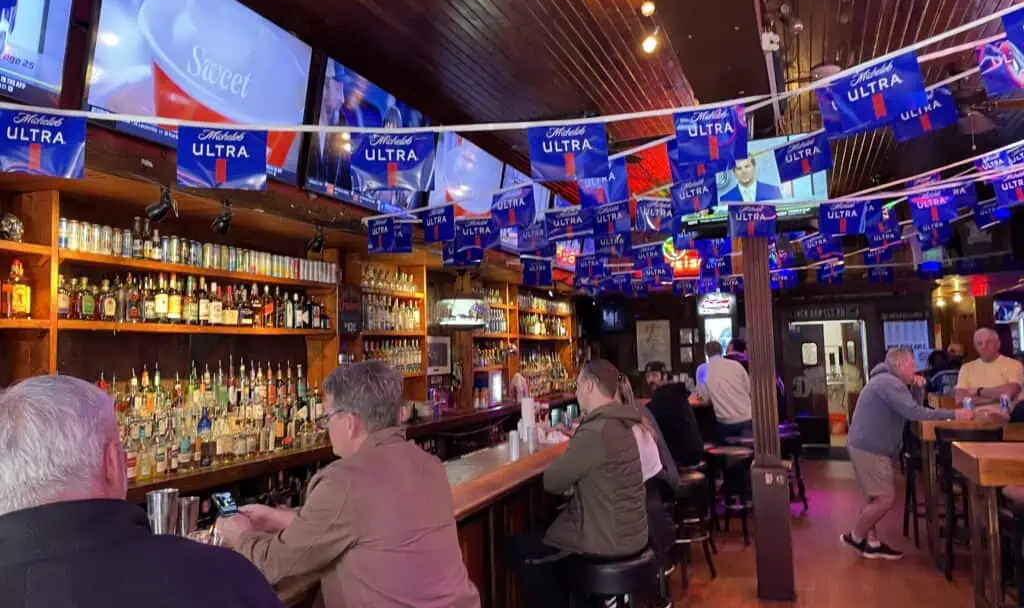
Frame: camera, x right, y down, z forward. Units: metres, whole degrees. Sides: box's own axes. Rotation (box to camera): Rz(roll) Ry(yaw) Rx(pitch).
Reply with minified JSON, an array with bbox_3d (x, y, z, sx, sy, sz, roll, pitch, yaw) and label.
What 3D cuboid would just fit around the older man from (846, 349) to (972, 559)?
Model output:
[{"bbox_3d":[3.088,1.155,6.050,0.900,1.600,0.530,-3,-4,20],"label":"older man"}]

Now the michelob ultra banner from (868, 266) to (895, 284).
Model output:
[{"bbox_3d":[4.522,-0.342,9.400,0.305,0.215,0.020,-3,-4,9],"label":"michelob ultra banner"}]

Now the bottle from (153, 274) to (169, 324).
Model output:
[{"bbox_3d":[-2.053,-0.034,4.508,0.077,0.296,0.077,-4,-5,21],"label":"bottle"}]

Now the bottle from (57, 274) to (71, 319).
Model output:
[{"bbox_3d":[-2.341,-0.037,4.037,0.070,0.232,0.098,-3,-4,20],"label":"bottle"}]

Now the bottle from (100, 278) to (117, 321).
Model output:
[{"bbox_3d":[-2.248,-0.024,4.285,0.070,0.228,0.100,-3,-4,20],"label":"bottle"}]

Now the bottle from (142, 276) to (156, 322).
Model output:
[{"bbox_3d":[-2.146,-0.030,4.559,0.075,0.270,0.080,-3,-4,20],"label":"bottle"}]

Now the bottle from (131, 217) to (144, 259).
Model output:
[{"bbox_3d":[-2.125,-0.375,4.367,0.062,0.241,0.062,-4,-5,21],"label":"bottle"}]

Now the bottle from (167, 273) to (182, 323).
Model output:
[{"bbox_3d":[-2.019,-0.035,4.594,0.077,0.304,0.077,-4,-5,21],"label":"bottle"}]

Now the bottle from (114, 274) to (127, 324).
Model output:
[{"bbox_3d":[-2.154,-0.032,4.237,0.066,0.268,0.066,-4,-5,21],"label":"bottle"}]

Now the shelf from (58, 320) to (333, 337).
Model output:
[{"bbox_3d":[-1.949,0.167,4.969,0.280,0.042,2.347,-4,-4,21],"label":"shelf"}]

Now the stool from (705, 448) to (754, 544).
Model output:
[{"bbox_3d":[1.885,1.648,6.650,0.410,0.760,0.410,-3,-4,20],"label":"stool"}]

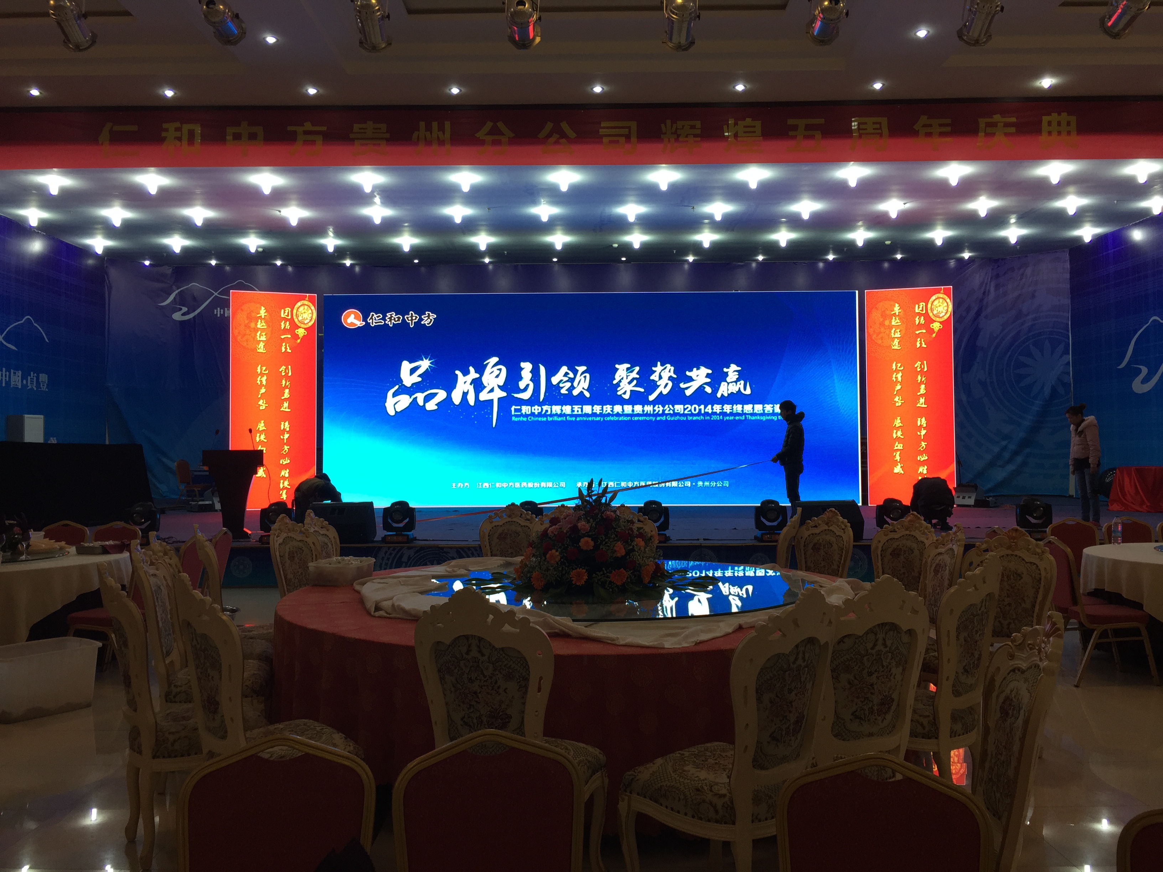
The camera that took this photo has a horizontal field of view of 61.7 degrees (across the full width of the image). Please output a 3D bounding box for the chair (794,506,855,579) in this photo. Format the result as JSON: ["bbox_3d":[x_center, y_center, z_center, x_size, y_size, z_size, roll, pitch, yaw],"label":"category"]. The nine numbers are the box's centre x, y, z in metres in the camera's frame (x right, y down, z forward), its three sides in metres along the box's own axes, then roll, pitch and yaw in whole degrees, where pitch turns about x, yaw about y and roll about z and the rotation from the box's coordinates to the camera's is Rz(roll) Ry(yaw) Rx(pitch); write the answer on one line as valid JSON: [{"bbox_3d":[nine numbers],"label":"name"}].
[{"bbox_3d":[1.700,1.102,7.090,0.500,1.100,0.580,-1,-1,38],"label":"chair"}]

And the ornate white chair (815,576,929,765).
[{"bbox_3d":[1.010,1.069,3.860,0.500,1.100,0.580,0,-1,-27],"label":"ornate white chair"}]

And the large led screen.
[{"bbox_3d":[0.178,-0.680,18.150,9.950,3.970,0.200,0,-1,0],"label":"large led screen"}]

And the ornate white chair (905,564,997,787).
[{"bbox_3d":[1.620,1.072,4.480,0.500,1.100,0.580,0,-1,-45],"label":"ornate white chair"}]

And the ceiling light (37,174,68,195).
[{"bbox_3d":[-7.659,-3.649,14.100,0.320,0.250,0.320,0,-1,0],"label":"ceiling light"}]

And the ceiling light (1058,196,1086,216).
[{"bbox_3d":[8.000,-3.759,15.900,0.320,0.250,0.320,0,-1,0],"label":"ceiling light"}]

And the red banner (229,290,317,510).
[{"bbox_3d":[-5.659,-0.651,17.900,1.500,3.970,0.150,0,-1,-18],"label":"red banner"}]

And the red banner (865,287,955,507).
[{"bbox_3d":[6.053,-0.714,17.930,1.500,3.970,0.150,-1,-1,18],"label":"red banner"}]

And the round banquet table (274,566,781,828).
[{"bbox_3d":[0.011,1.214,5.436,3.180,0.690,3.180,0,-1,0],"label":"round banquet table"}]

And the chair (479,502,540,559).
[{"bbox_3d":[-0.540,1.121,7.430,0.500,1.100,0.580,0,-1,-2],"label":"chair"}]

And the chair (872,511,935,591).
[{"bbox_3d":[2.180,1.095,6.750,0.500,1.100,0.580,-1,-1,42],"label":"chair"}]

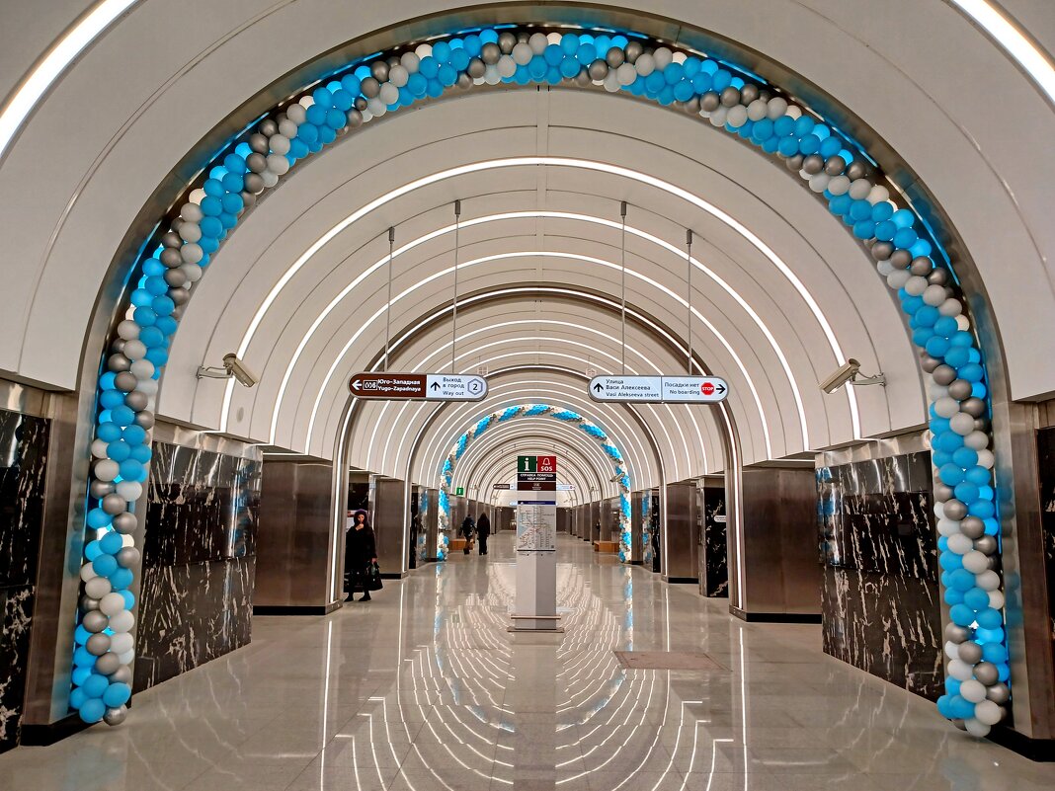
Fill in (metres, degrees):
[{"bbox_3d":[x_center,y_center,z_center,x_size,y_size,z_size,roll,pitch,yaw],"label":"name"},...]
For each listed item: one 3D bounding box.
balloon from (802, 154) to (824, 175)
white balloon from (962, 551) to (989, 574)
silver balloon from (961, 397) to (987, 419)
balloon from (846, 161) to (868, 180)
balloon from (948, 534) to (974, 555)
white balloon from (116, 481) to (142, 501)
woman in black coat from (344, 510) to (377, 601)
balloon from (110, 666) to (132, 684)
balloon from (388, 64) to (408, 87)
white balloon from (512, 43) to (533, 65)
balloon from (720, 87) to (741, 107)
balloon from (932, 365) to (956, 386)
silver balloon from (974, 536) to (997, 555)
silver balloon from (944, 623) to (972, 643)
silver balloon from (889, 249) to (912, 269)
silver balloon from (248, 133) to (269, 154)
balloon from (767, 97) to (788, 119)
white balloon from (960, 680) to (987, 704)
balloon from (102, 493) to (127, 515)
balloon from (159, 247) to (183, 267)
[{"bbox_3d":[2.359,-1.907,6.536,0.173,0.173,0.173,1,-9,0],"label":"balloon"},{"bbox_3d":[3.455,1.291,6.111,0.175,0.178,0.175,1,-9,0],"label":"white balloon"},{"bbox_3d":[3.562,0.099,6.335,0.177,0.174,0.182,1,-9,1],"label":"silver balloon"},{"bbox_3d":[2.766,-1.887,6.653,0.175,0.178,0.175,1,-9,0],"label":"balloon"},{"bbox_3d":[3.339,1.150,6.109,0.178,0.178,0.178,0,-9,0],"label":"balloon"},{"bbox_3d":[-3.174,0.759,6.310,0.177,0.173,0.182,1,-9,0],"label":"white balloon"},{"bbox_3d":[-3.178,3.072,15.290,0.660,1.700,0.460,-4,-9,25],"label":"woman in black coat"},{"bbox_3d":[-3.118,2.137,6.074,0.157,0.157,0.165,1,-9,0],"label":"balloon"},{"bbox_3d":[-1.086,-2.693,6.678,0.173,0.173,0.173,1,-9,0],"label":"balloon"},{"bbox_3d":[-0.039,-2.901,6.737,0.170,0.170,0.179,1,-9,0],"label":"white balloon"},{"bbox_3d":[1.719,-2.521,6.702,0.179,0.170,0.182,1,-9,1],"label":"balloon"},{"bbox_3d":[3.314,-0.157,6.285,0.170,0.170,0.170,0,-9,0],"label":"balloon"},{"bbox_3d":[3.576,1.172,6.187,0.170,0.166,0.175,1,-9,1],"label":"silver balloon"},{"bbox_3d":[3.333,1.837,6.126,0.177,0.173,0.182,1,-9,0],"label":"silver balloon"},{"bbox_3d":[3.025,-1.099,6.412,0.170,0.170,0.170,0,-9,0],"label":"silver balloon"},{"bbox_3d":[-2.285,-2.138,6.726,0.175,0.178,0.175,1,-9,0],"label":"silver balloon"},{"bbox_3d":[2.136,-2.448,6.761,0.177,0.173,0.182,1,-9,0],"label":"balloon"},{"bbox_3d":[3.373,2.240,5.991,0.177,0.173,0.182,1,-9,0],"label":"white balloon"},{"bbox_3d":[-3.243,0.857,6.225,0.175,0.178,0.175,1,-9,0],"label":"balloon"},{"bbox_3d":[-2.901,-1.122,6.451,0.173,0.173,0.173,1,-9,0],"label":"balloon"}]

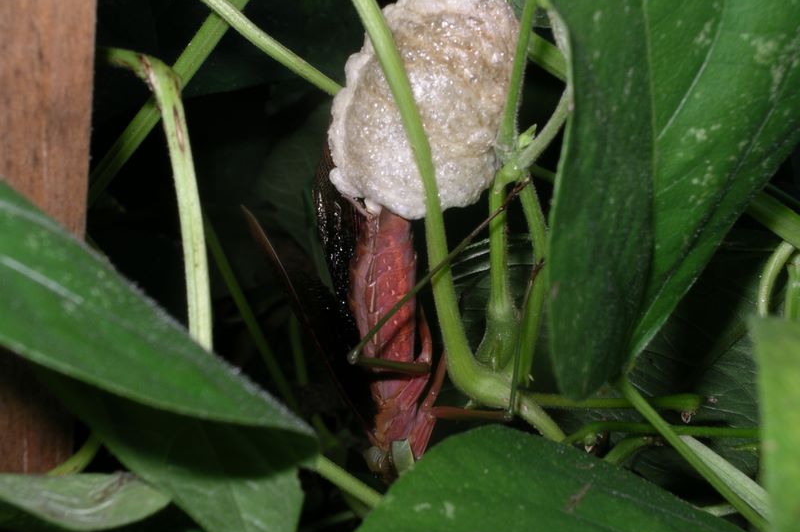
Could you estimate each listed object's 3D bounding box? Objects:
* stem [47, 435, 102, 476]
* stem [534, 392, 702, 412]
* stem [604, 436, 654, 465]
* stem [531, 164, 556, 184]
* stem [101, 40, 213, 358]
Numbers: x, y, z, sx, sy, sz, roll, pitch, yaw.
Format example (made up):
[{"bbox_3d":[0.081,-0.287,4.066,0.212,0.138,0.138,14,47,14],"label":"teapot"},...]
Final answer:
[{"bbox_3d":[-0.054,0.032,0.325,0.012,0.003,0.004,-40,0,0],"label":"stem"},{"bbox_3d":[0.035,0.022,0.315,0.028,0.003,0.004,2,0,0],"label":"stem"},{"bbox_3d":[0.038,0.031,0.325,0.010,0.003,0.004,-28,0,0],"label":"stem"},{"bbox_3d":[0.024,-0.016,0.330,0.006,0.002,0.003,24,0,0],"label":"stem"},{"bbox_3d":[-0.037,-0.010,0.300,0.017,0.047,0.010,3,6,0],"label":"stem"}]

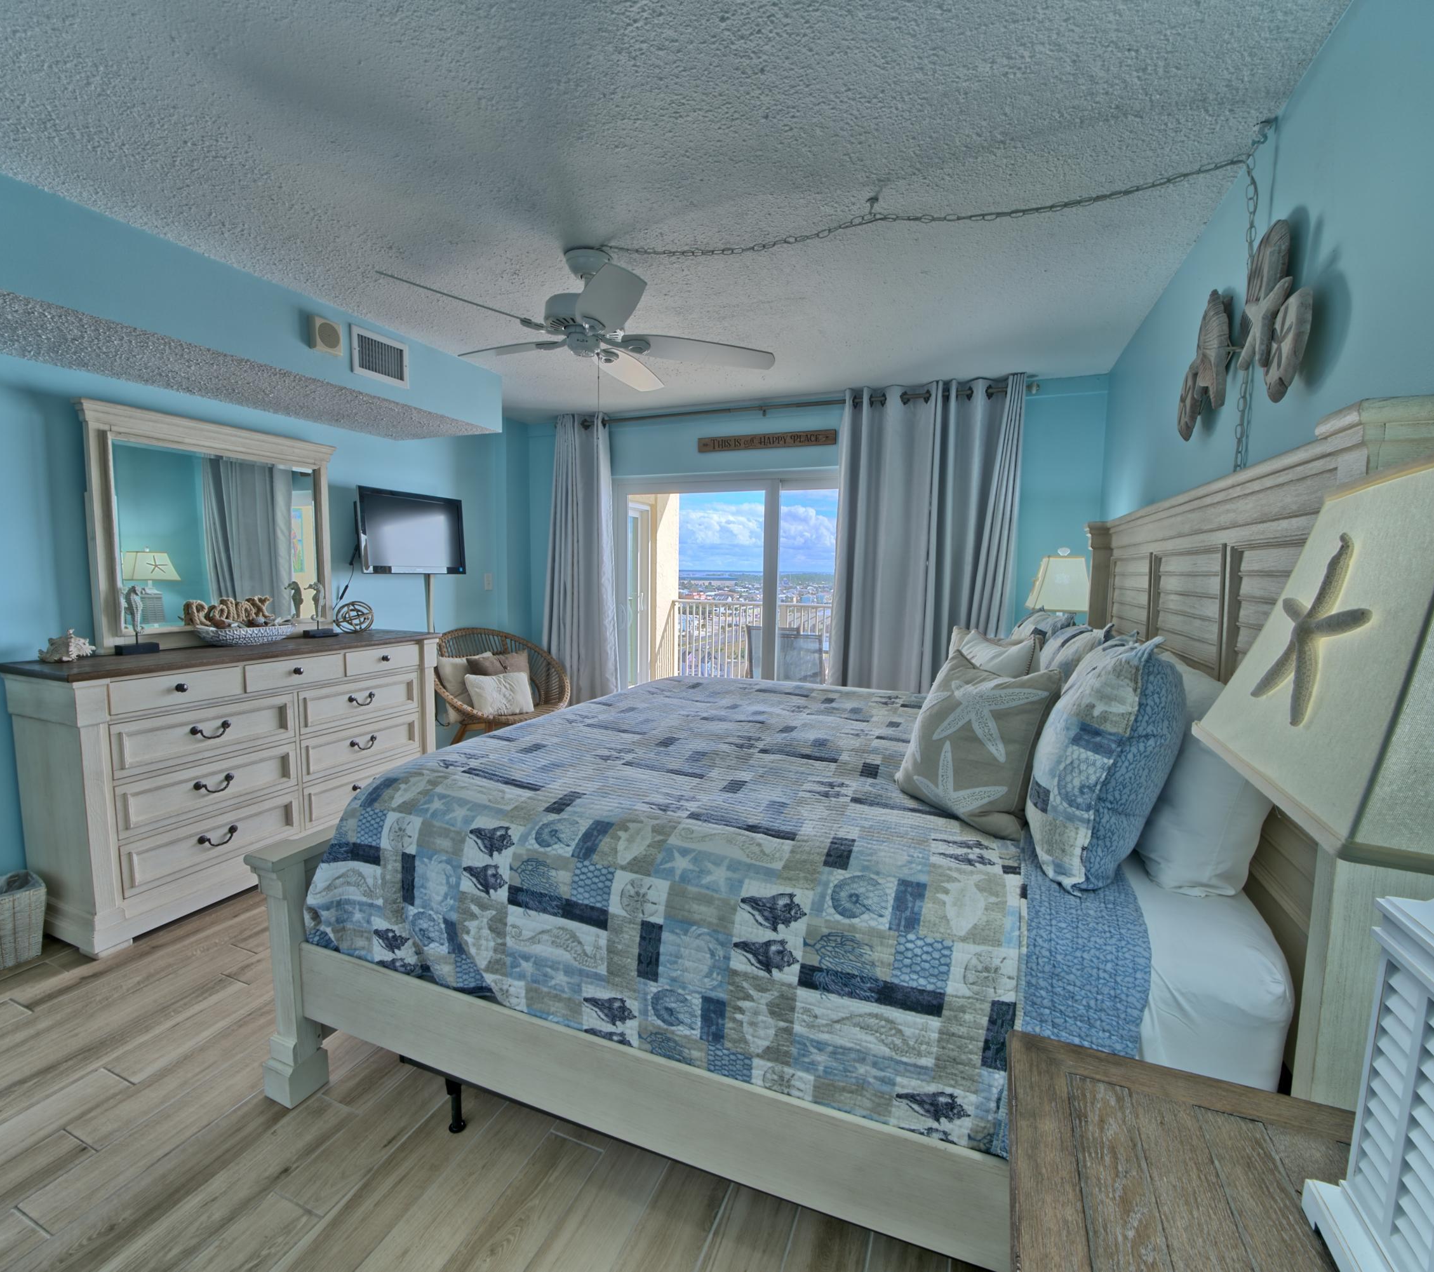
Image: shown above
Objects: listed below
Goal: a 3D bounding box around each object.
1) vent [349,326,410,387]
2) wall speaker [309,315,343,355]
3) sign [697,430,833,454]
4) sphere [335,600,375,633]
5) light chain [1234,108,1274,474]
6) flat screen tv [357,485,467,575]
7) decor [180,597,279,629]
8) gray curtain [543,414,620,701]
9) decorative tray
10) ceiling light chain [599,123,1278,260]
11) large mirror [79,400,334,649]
[{"bbox_3d":[-1.566,-1.301,2.979,0.025,0.203,0.306,3,6,22],"label":"vent"},{"bbox_3d":[-1.609,-1.234,2.621,0.045,0.126,0.121,3,6,22],"label":"wall speaker"},{"bbox_3d":[0.314,-1.275,4.173,0.955,0.103,0.025,3,6,22],"label":"sign"},{"bbox_3d":[-1.982,-0.110,3.480,0.180,0.180,0.180,3,6,22],"label":"sphere"},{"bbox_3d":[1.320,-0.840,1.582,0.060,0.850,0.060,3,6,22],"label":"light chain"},{"bbox_3d":[-1.861,-0.625,3.886,0.080,0.475,0.765,3,6,22],"label":"flat screen tv"},{"bbox_3d":[-2.187,-0.111,2.871,0.081,0.126,0.373,3,6,22],"label":"decor"},{"bbox_3d":[-0.974,-0.310,4.514,0.624,2.407,0.151,3,6,22],"label":"gray curtain"},{"bbox_3d":[-2.136,0.002,2.905,0.232,0.101,0.413,3,6,22],"label":"decorative tray"},{"bbox_3d":[0.496,-1.265,1.914,1.900,0.130,0.060,3,6,22],"label":"ceiling light chain"},{"bbox_3d":[-2.266,-0.464,2.994,0.070,0.997,1.037,3,6,22],"label":"large mirror"}]

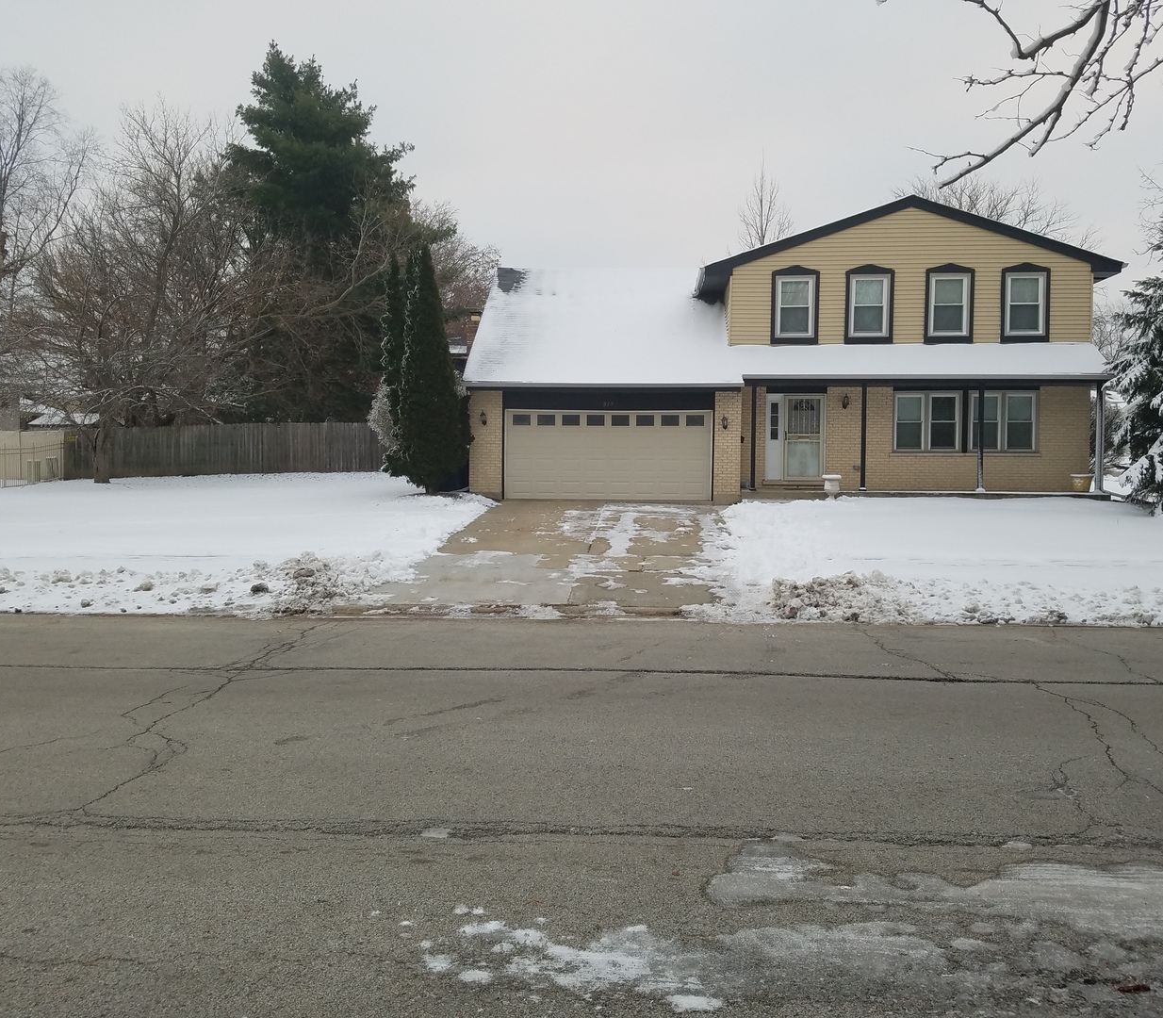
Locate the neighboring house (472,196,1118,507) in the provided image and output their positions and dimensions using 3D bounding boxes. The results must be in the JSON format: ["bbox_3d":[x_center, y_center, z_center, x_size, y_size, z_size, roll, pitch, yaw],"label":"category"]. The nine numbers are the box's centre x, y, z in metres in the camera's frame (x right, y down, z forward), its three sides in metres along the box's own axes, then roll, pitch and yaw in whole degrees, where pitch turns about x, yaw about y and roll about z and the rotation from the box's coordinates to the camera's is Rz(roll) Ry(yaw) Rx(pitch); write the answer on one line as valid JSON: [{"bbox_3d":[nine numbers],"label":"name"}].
[{"bbox_3d":[5.277,-3.929,27.747,15.200,7.200,9.500,1,2,5],"label":"neighboring house"}]

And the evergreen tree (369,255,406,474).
[{"bbox_3d":[-4.575,-3.400,24.903,1.250,5.650,1.250,1,2,5],"label":"evergreen tree"}]

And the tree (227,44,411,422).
[{"bbox_3d":[-11.527,-11.034,44.620,8.100,18.960,8.000,1,2,5],"label":"tree"}]

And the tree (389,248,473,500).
[{"bbox_3d":[-3.499,-3.247,23.607,1.950,5.710,1.900,1,2,5],"label":"tree"}]

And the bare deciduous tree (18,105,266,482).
[{"bbox_3d":[-13.978,-6.844,32.274,7.900,12.090,7.500,1,2,5],"label":"bare deciduous tree"}]

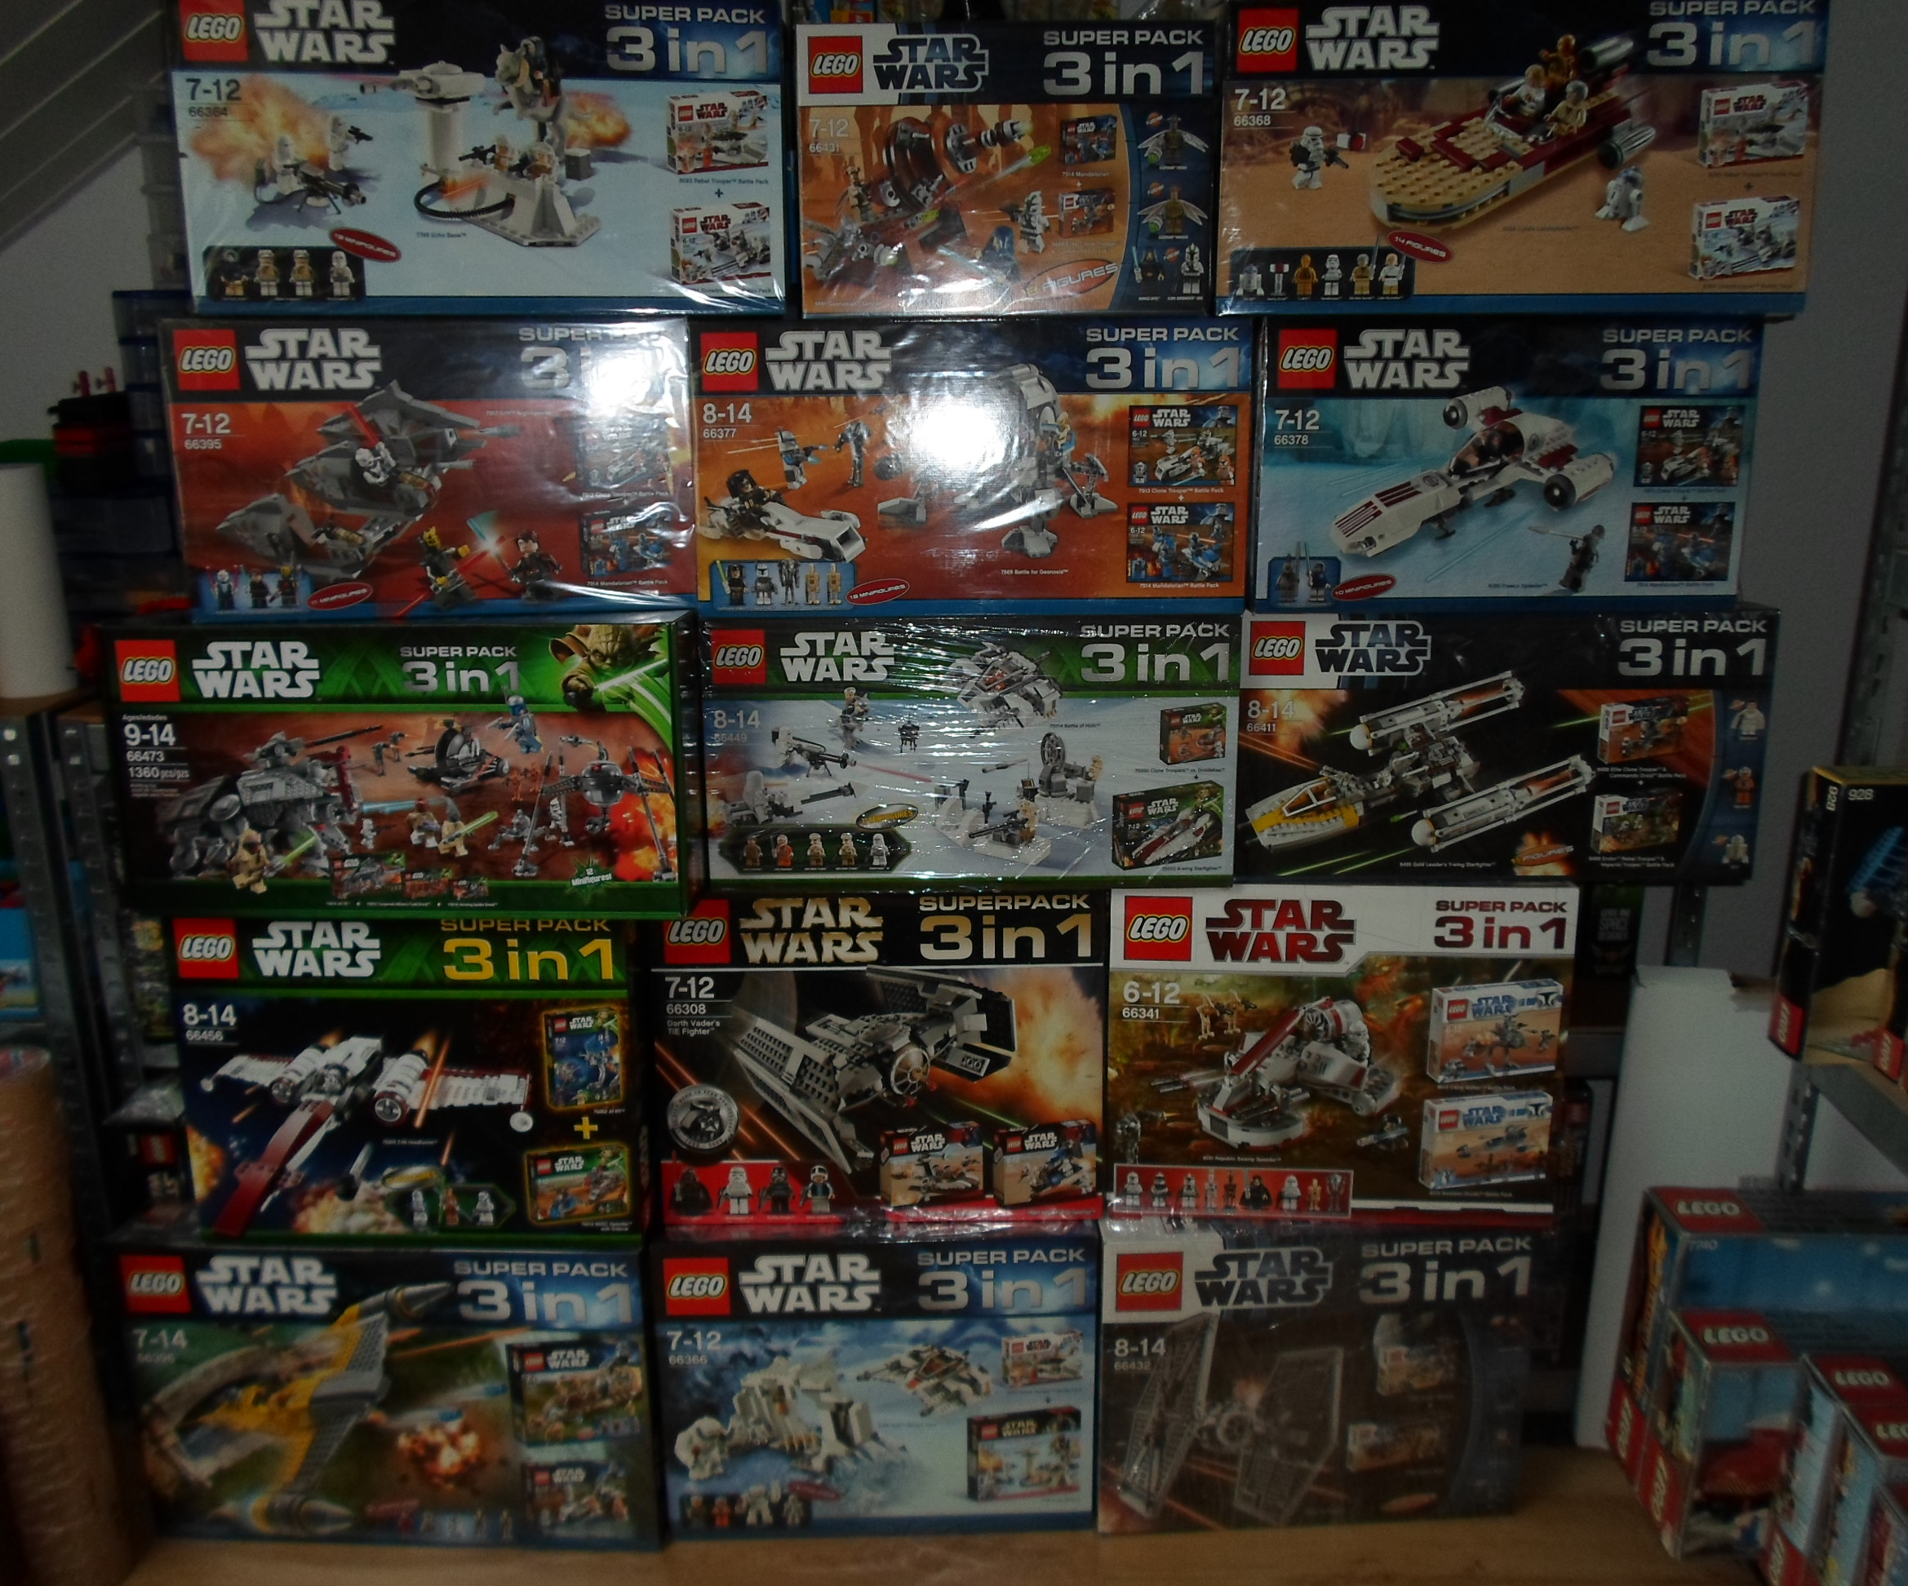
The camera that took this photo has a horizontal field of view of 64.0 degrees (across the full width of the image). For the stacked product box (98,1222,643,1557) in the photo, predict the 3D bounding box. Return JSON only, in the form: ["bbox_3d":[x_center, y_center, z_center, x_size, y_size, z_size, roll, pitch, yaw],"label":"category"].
[{"bbox_3d":[-0.602,0.645,1.686,0.564,0.356,0.095,0,11,2],"label":"stacked product box"}]

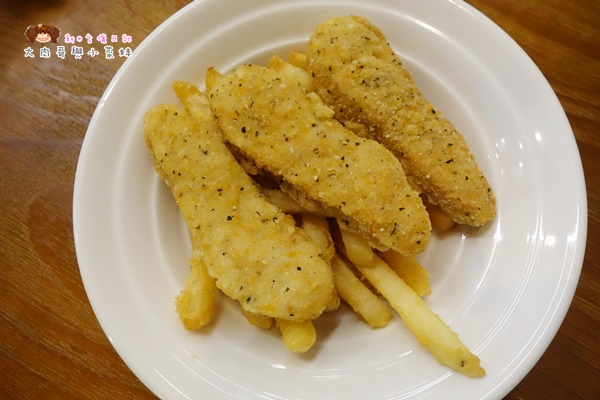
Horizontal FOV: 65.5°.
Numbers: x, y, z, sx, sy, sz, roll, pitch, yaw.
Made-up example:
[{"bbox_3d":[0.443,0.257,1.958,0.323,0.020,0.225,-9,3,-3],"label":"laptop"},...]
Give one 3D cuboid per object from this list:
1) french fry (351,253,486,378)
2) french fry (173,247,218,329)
[{"bbox_3d":[0.046,0.043,0.186,0.013,0.011,0.072,-44,79,-9],"label":"french fry"},{"bbox_3d":[-0.041,0.030,0.200,0.015,0.013,0.050,6,76,3],"label":"french fry"}]

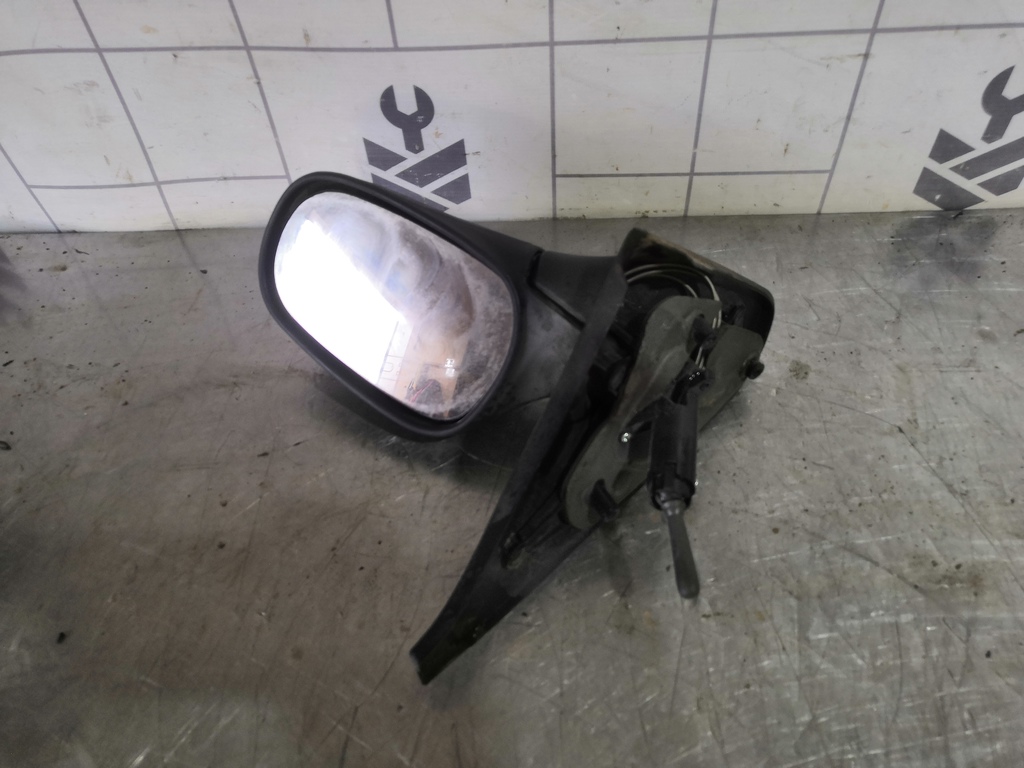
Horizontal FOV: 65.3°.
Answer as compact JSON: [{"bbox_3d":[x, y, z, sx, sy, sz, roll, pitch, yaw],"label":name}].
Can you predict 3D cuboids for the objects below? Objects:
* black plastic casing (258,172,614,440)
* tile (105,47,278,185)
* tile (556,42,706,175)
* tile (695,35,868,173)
[{"bbox_3d":[-0.045,-0.050,0.485,0.188,0.095,0.122,30,95,4],"label":"black plastic casing"},{"bbox_3d":[-0.232,-0.199,0.596,0.102,0.102,0.008,0,48,4],"label":"tile"},{"bbox_3d":[0.082,-0.199,0.576,0.102,0.102,0.008,0,48,4],"label":"tile"},{"bbox_3d":[0.187,-0.198,0.569,0.102,0.102,0.008,0,48,4],"label":"tile"}]

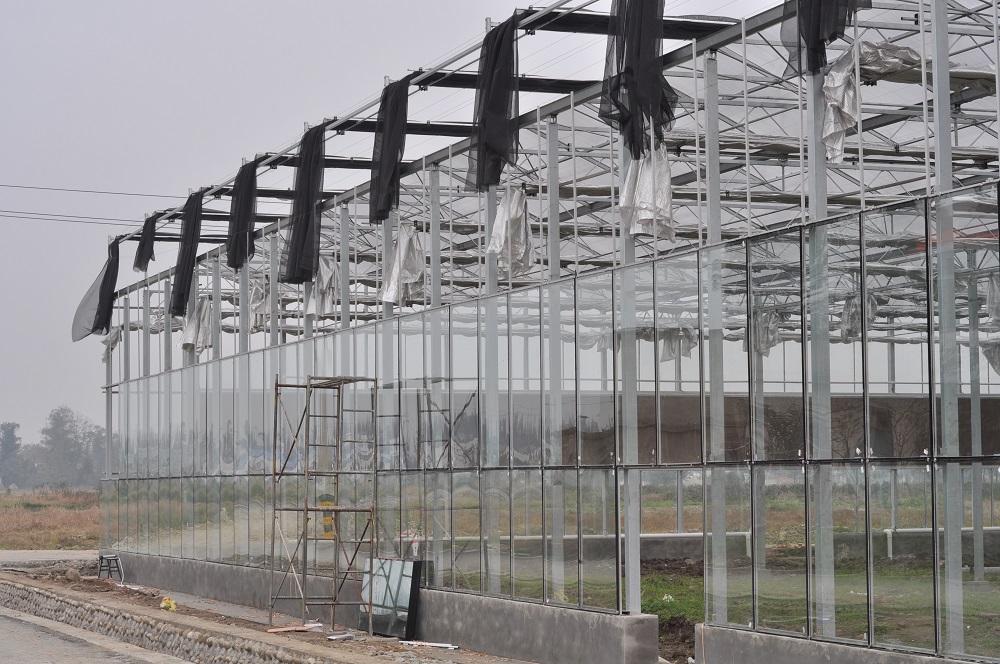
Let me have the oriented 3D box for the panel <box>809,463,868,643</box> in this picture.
[{"bbox_3d":[2.868,1.860,17.671,0.020,1.507,0.975,1,-4,-22],"label":"panel"}]

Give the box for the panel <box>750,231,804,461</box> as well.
[{"bbox_3d":[2.483,0.125,18.701,0.020,2.028,0.975,1,-4,-22],"label":"panel"}]

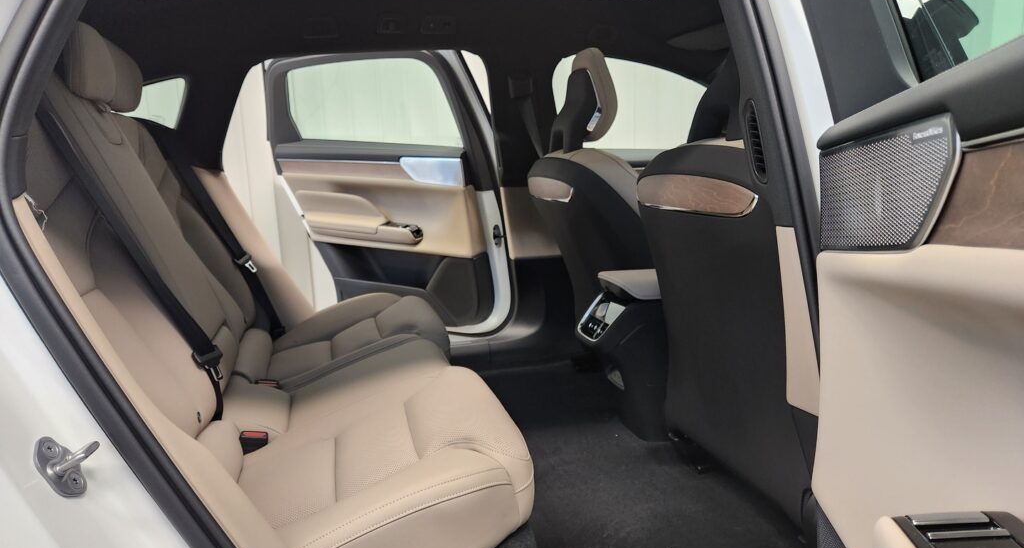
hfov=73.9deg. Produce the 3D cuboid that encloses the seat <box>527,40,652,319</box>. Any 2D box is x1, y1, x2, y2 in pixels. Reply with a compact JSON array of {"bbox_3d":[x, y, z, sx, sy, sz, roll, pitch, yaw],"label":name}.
[{"bbox_3d":[0.227,-0.186,1.968,0.260,0.900,0.500,-14,11,-12],"label":"seat"}]

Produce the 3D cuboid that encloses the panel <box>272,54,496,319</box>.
[{"bbox_3d":[-0.500,-0.296,2.563,1.030,1.000,0.200,2,10,27],"label":"panel"}]

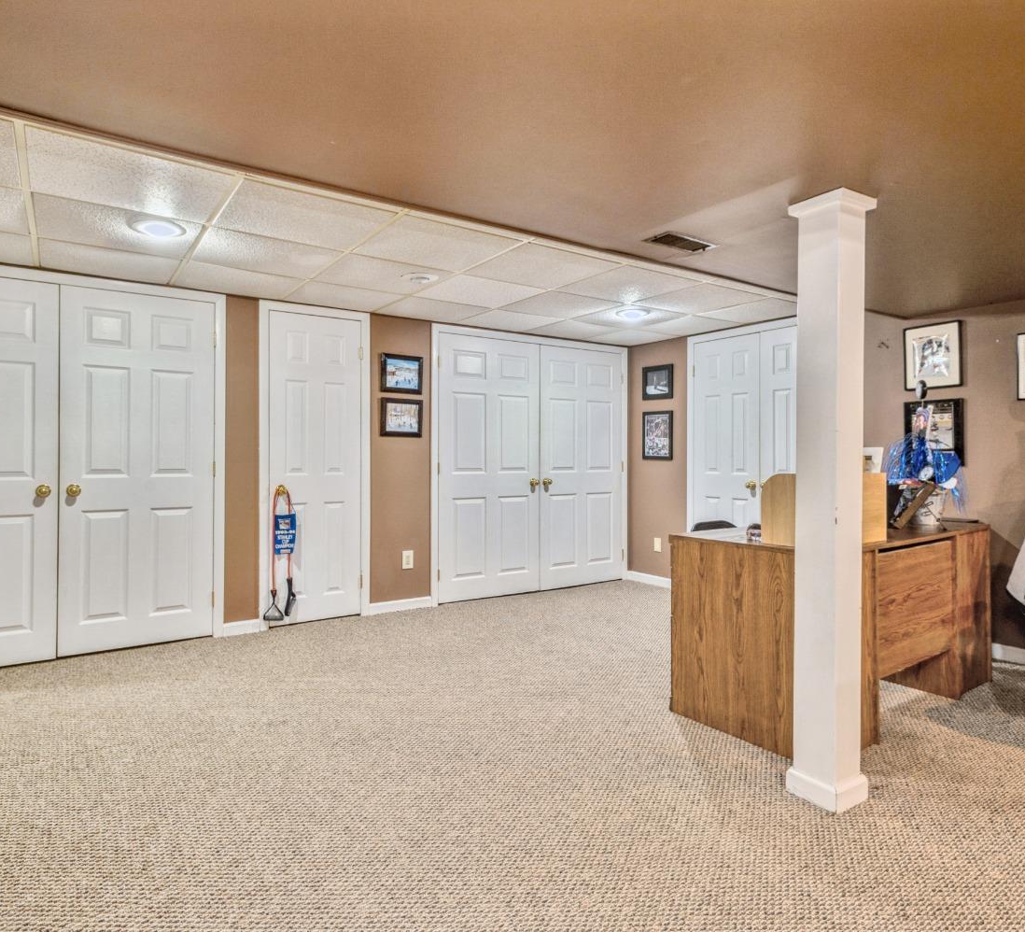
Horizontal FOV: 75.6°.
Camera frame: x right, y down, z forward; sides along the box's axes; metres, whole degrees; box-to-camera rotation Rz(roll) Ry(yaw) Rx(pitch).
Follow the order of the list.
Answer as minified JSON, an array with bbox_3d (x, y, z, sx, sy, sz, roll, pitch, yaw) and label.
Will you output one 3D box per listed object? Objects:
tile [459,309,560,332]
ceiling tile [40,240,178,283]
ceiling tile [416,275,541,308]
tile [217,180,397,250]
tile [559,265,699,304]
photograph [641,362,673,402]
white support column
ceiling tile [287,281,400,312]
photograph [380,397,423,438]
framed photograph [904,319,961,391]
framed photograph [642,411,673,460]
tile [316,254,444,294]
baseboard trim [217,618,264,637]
[{"bbox_3d":[-0.006,-1.050,4.761,0.607,0.018,0.511,0,1,-34],"label":"tile"},{"bbox_3d":[-2.070,-1.048,3.399,0.600,0.020,0.570,0,1,-35],"label":"ceiling tile"},{"bbox_3d":[-0.205,-1.042,3.939,0.605,0.020,0.605,0,1,-35],"label":"ceiling tile"},{"bbox_3d":[-0.870,-1.033,2.736,0.607,0.018,0.603,0,1,-34],"label":"tile"},{"bbox_3d":[0.662,-1.041,3.783,0.607,0.018,0.603,0,1,-34],"label":"tile"},{"bbox_3d":[1.226,-0.706,5.603,0.020,0.284,0.336,0,1,-36],"label":"photograph"},{"bbox_3d":[1.014,0.109,2.112,0.175,1.892,0.182,0,1,-35],"label":"white support column"},{"bbox_3d":[-1.028,-1.044,4.063,0.607,0.018,0.511,0,1,-34],"label":"ceiling tile"},{"bbox_3d":[-0.768,-0.334,4.635,0.311,0.258,0.020,0,1,-34],"label":"photograph"},{"bbox_3d":[2.434,-0.633,3.837,0.025,0.365,0.302,0,1,-35],"label":"framed photograph"},{"bbox_3d":[1.222,-0.255,5.600,0.025,0.412,0.338,0,1,-35],"label":"framed photograph"},{"bbox_3d":[-0.706,-1.040,3.593,0.607,0.018,0.603,0,1,-34],"label":"tile"},{"bbox_3d":[-1.656,0.995,4.049,0.229,0.080,0.014,0,1,-34],"label":"baseboard trim"}]

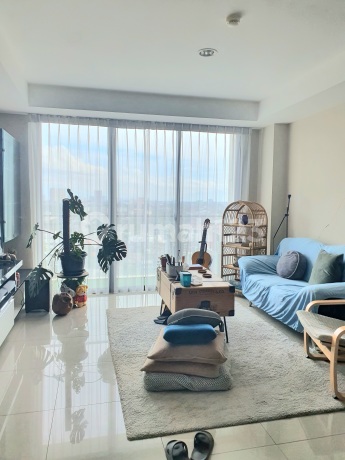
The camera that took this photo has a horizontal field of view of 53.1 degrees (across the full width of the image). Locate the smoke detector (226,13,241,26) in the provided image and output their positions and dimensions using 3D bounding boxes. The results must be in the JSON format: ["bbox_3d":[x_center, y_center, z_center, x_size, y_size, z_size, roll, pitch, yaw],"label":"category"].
[{"bbox_3d":[0.470,-1.619,2.664,0.108,0.050,0.108,1,4,0],"label":"smoke detector"}]

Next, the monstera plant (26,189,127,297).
[{"bbox_3d":[-1.161,0.122,4.313,1.190,1.240,0.900,-1,5,-13],"label":"monstera plant"}]

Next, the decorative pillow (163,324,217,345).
[{"bbox_3d":[0.134,0.770,2.630,0.400,0.120,0.220,1,4,2],"label":"decorative pillow"}]

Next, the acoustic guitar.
[{"bbox_3d":[0.436,0.302,4.970,0.370,0.970,0.110,7,-8,23],"label":"acoustic guitar"}]

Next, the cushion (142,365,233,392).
[{"bbox_3d":[0.125,1.028,2.670,0.600,0.125,0.580,1,4,2],"label":"cushion"}]

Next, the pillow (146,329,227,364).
[{"bbox_3d":[0.138,0.856,2.690,0.550,0.130,0.550,1,4,6],"label":"pillow"}]

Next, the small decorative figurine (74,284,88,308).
[{"bbox_3d":[-1.165,0.831,4.400,0.180,0.270,0.170,0,4,-15],"label":"small decorative figurine"}]

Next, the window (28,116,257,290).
[{"bbox_3d":[-0.357,-0.309,4.950,3.141,2.425,0.150,-1,5,-13],"label":"window"}]

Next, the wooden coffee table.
[{"bbox_3d":[0.197,0.751,3.624,0.550,0.540,1.020,0,4,-12],"label":"wooden coffee table"}]

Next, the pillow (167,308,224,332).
[{"bbox_3d":[0.195,0.746,2.910,0.460,0.140,0.330,1,4,2],"label":"pillow"}]

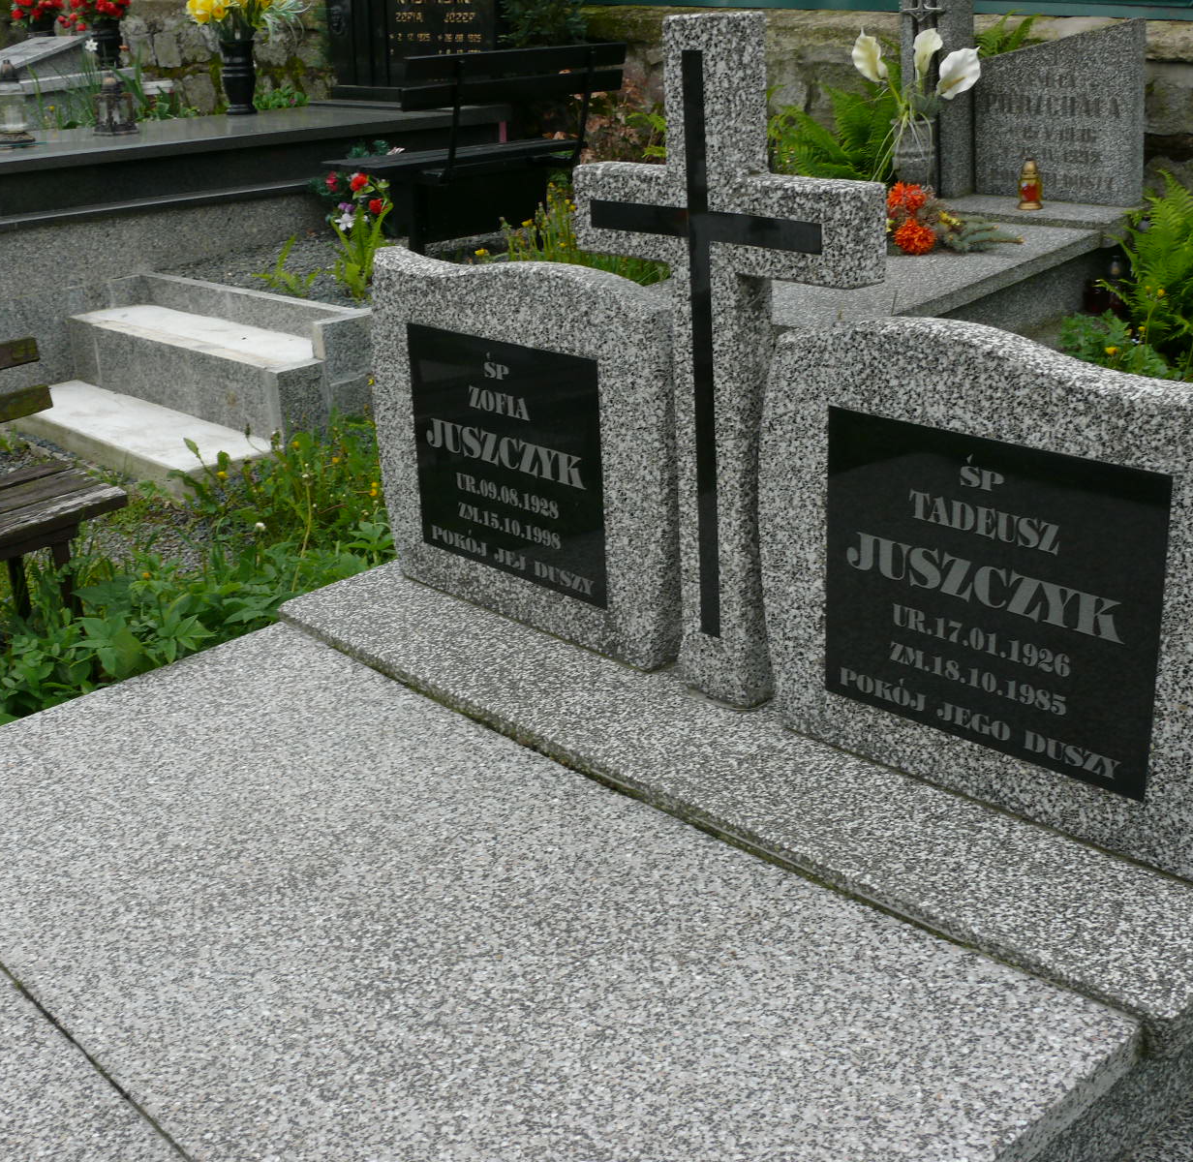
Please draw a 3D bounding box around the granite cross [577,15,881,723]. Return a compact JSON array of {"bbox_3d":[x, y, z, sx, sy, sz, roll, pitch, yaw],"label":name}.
[{"bbox_3d":[0.189,-0.306,2.339,0.091,1.014,0.523,-20,27,-39],"label":"granite cross"}]

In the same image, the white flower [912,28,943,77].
[{"bbox_3d":[1.162,-1.853,5.500,0.100,0.165,0.100,-22,28,-38],"label":"white flower"}]

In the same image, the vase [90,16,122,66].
[{"bbox_3d":[-2.407,-2.651,7.700,0.145,0.240,0.145,-20,26,-37],"label":"vase"}]

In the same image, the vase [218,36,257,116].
[{"bbox_3d":[-1.510,-2.124,6.600,0.148,0.305,0.148,-20,26,-37],"label":"vase"}]

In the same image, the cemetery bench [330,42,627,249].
[{"bbox_3d":[-0.425,-1.511,5.598,1.000,0.750,0.470,-20,26,-37],"label":"cemetery bench"}]

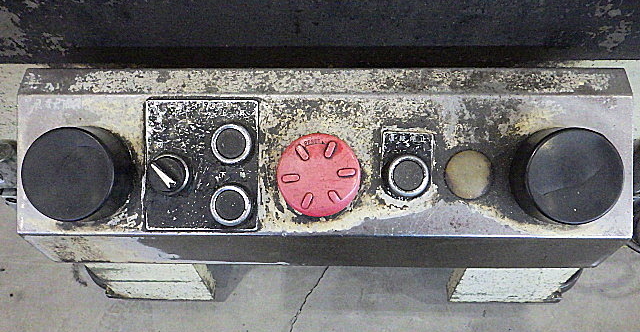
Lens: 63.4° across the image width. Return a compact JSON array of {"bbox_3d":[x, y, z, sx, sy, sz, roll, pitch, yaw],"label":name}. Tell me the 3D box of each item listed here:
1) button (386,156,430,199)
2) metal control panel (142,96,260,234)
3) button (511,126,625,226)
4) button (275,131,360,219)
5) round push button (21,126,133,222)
[{"bbox_3d":[0.068,0.008,0.401,0.034,0.015,0.034,0,90,1],"label":"button"},{"bbox_3d":[-0.094,-0.001,0.405,0.090,0.015,0.103,0,90,1],"label":"metal control panel"},{"bbox_3d":[0.186,0.007,0.390,0.075,0.031,0.075,0,90,1],"label":"button"},{"bbox_3d":[-0.001,0.007,0.395,0.061,0.030,0.061,0,90,1],"label":"button"},{"bbox_3d":[-0.187,0.006,0.399,0.074,0.031,0.074,0,90,1],"label":"round push button"}]

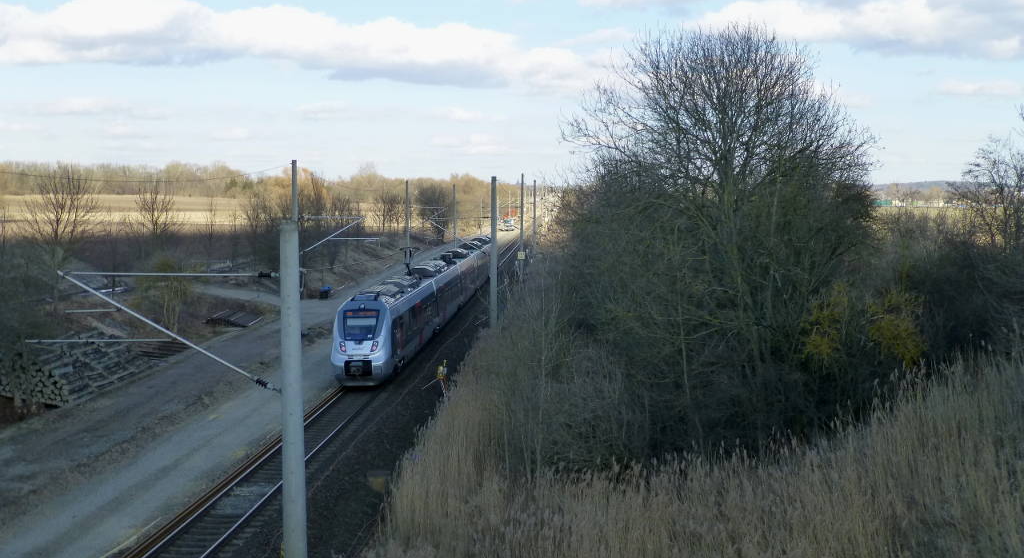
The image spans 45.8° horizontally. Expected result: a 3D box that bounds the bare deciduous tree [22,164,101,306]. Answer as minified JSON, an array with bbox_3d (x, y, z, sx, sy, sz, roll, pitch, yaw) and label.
[{"bbox_3d":[-45.368,-5.042,122.000,7.800,13.100,7.400,0,4,0],"label":"bare deciduous tree"}]

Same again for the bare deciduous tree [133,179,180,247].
[{"bbox_3d":[-43.969,-7.390,150.000,5.900,9.800,5.600,0,4,0],"label":"bare deciduous tree"}]

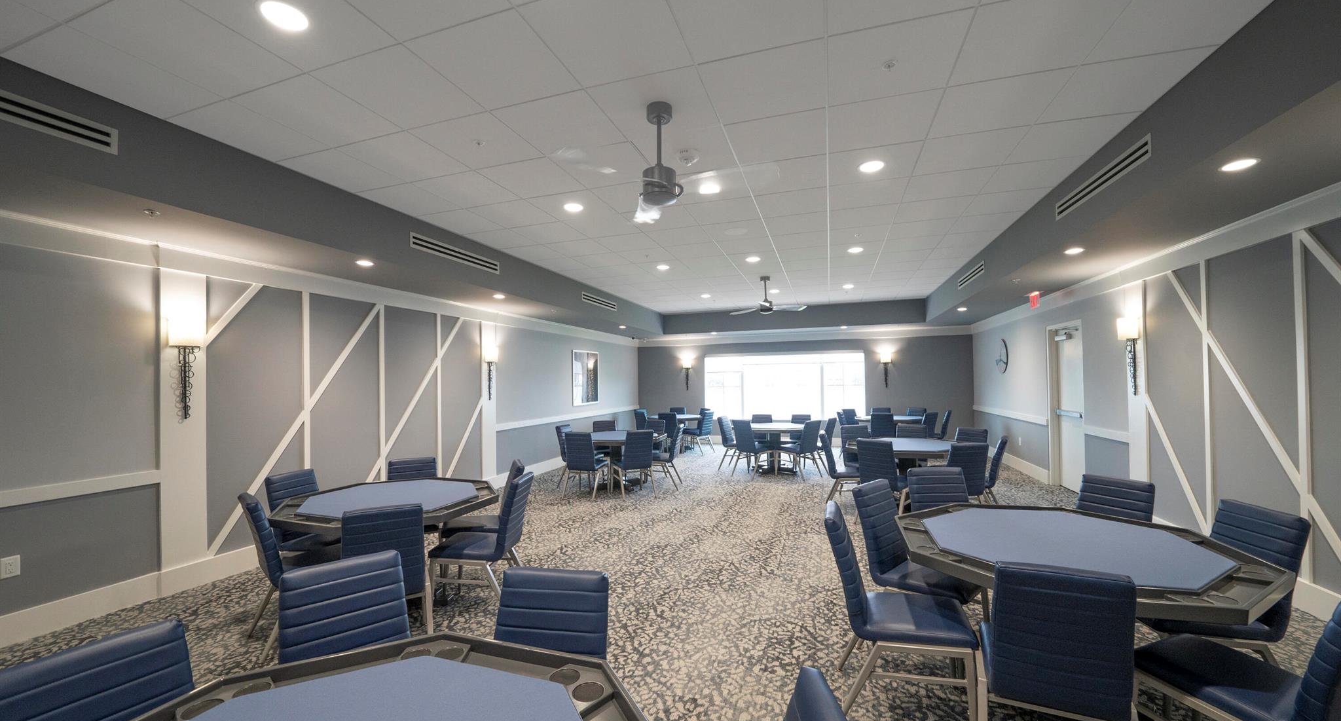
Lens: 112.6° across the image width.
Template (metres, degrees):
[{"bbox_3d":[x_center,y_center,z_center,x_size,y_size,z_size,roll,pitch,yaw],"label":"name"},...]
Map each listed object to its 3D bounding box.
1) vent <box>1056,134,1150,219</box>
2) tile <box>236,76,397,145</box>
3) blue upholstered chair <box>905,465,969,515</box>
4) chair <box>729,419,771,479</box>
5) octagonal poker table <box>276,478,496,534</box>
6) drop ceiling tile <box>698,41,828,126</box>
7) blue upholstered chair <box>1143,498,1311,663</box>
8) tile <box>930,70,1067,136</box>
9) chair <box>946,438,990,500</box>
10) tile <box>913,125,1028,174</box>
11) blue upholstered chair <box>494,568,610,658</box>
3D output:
[{"bbox_3d":[2.939,-1.216,3.081,0.030,0.135,1.160,-1,-2,20],"label":"vent"},{"bbox_3d":[-1.993,-1.413,2.556,0.610,0.025,0.580,-2,-2,20],"label":"tile"},{"bbox_3d":[1.799,1.161,2.787,0.445,0.860,0.550,-1,-2,-1],"label":"blue upholstered chair"},{"bbox_3d":[1.269,1.367,6.940,0.550,0.860,0.445,0,-2,-39],"label":"chair"},{"bbox_3d":[-1.764,1.273,2.902,1.220,0.760,1.200,-1,-2,20],"label":"octagonal poker table"},{"bbox_3d":[0.518,-1.477,2.407,0.600,0.020,0.600,-1,-3,18],"label":"drop ceiling tile"},{"bbox_3d":[2.450,1.135,2.110,0.570,0.890,0.410,-1,-2,9],"label":"blue upholstered chair"},{"bbox_3d":[1.883,-1.484,2.611,0.600,0.020,0.600,-1,-3,18],"label":"tile"},{"bbox_3d":[2.872,1.242,4.521,0.430,0.875,0.560,-1,-2,-2],"label":"chair"},{"bbox_3d":[2.077,-1.464,3.147,0.600,0.020,0.600,-1,-3,18],"label":"tile"},{"bbox_3d":[-0.428,1.114,1.238,0.430,0.875,0.560,-1,-2,9],"label":"blue upholstered chair"}]

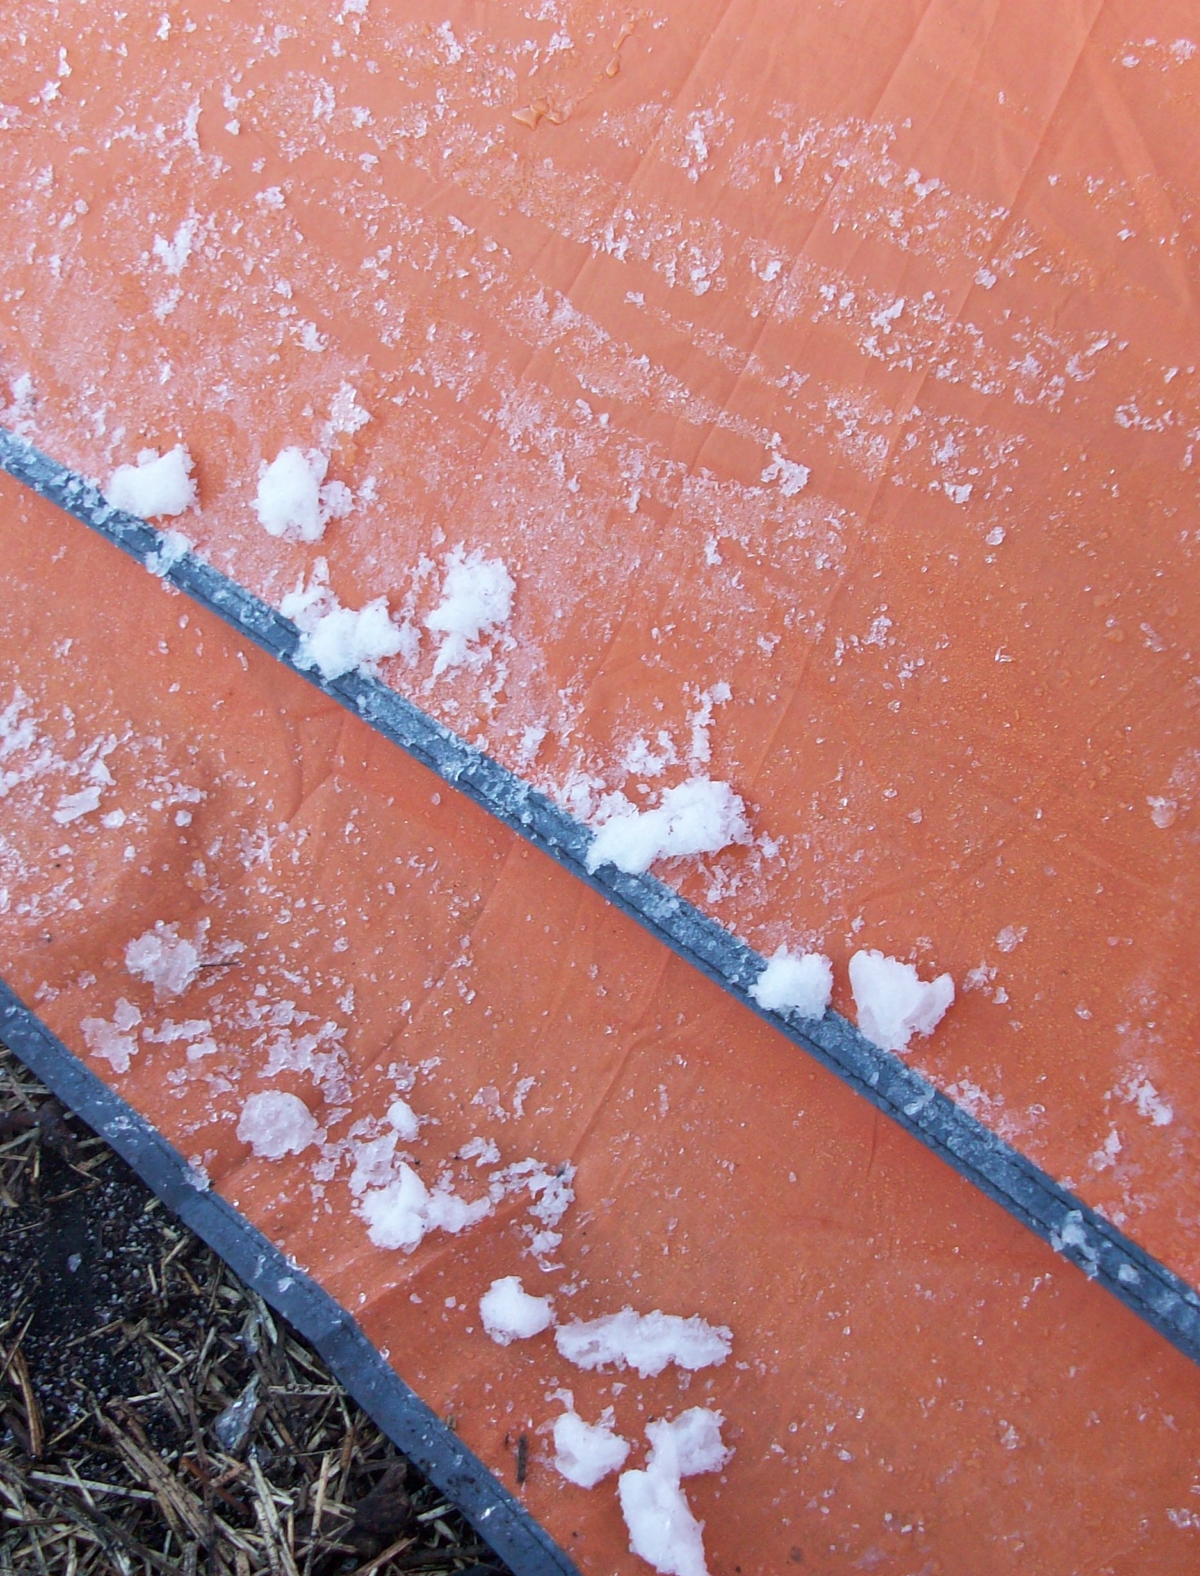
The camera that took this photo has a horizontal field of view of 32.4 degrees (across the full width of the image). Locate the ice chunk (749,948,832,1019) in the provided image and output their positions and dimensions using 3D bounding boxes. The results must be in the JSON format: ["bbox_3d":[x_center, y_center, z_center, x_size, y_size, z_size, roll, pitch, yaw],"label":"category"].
[{"bbox_3d":[0.081,0.082,0.866,0.034,0.023,0.031,0,49,0],"label":"ice chunk"}]

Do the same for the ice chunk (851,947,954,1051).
[{"bbox_3d":[0.120,0.084,0.825,0.041,0.028,0.040,0,49,0],"label":"ice chunk"}]

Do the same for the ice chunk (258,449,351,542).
[{"bbox_3d":[-0.144,-0.141,0.990,0.043,0.030,0.046,0,49,0],"label":"ice chunk"}]

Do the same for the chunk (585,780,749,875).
[{"bbox_3d":[0.029,0.017,0.882,0.069,0.024,0.032,-25,54,-20],"label":"chunk"}]

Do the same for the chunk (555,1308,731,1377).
[{"bbox_3d":[0.017,0.215,0.802,0.069,0.021,0.027,0,49,0],"label":"chunk"}]

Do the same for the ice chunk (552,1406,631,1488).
[{"bbox_3d":[-0.003,0.247,0.773,0.029,0.023,0.030,0,49,0],"label":"ice chunk"}]

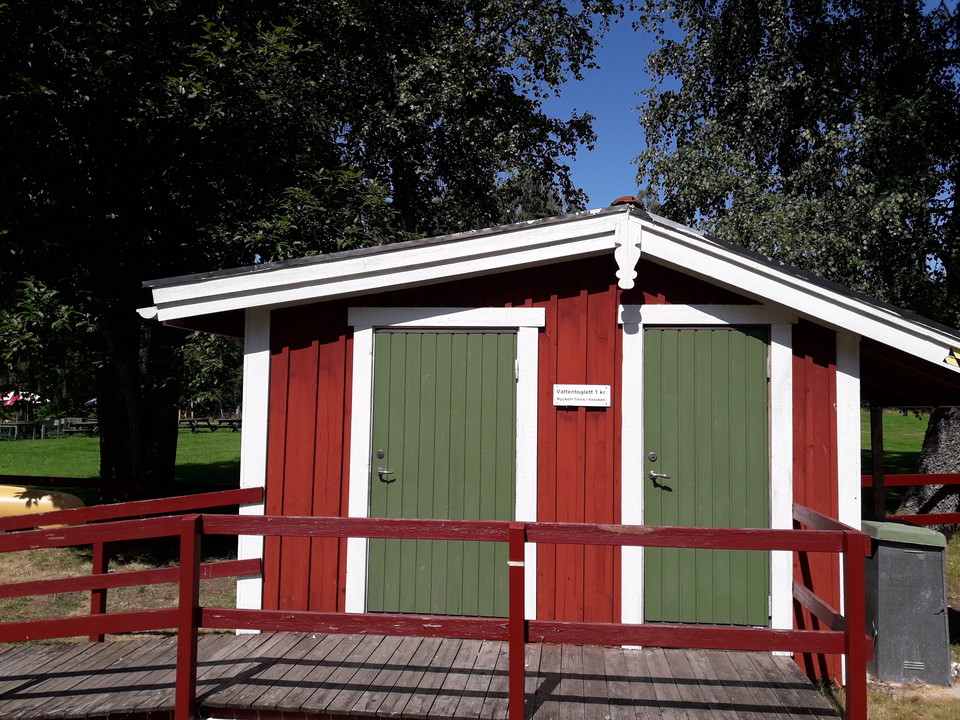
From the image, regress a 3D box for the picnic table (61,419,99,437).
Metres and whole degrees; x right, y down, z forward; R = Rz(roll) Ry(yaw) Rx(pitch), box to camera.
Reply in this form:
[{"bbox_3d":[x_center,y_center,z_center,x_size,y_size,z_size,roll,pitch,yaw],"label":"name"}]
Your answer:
[{"bbox_3d":[-20.528,3.580,40.000,1.900,0.740,1.500,2,-4,-27],"label":"picnic table"}]

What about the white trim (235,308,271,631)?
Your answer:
[{"bbox_3d":[-1.611,0.783,5.545,0.182,2.308,0.035,1,-3,5],"label":"white trim"}]

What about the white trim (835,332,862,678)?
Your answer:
[{"bbox_3d":[2.486,0.983,5.209,0.157,2.339,0.035,1,-3,5],"label":"white trim"}]

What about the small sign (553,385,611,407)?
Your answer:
[{"bbox_3d":[0.709,0.248,5.382,0.391,0.146,0.012,1,-3,5],"label":"small sign"}]

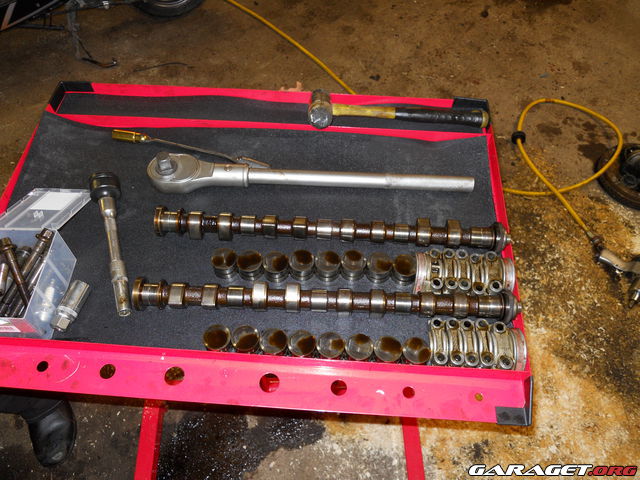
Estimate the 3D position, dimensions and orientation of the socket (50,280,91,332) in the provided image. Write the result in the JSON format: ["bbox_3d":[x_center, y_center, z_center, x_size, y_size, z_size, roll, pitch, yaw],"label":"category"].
[{"bbox_3d":[-0.281,0.074,0.584,0.022,0.022,0.055,10,58,6],"label":"socket"}]

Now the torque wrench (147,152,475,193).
[{"bbox_3d":[-0.015,-0.088,0.667,0.429,0.052,0.048,3,58,2],"label":"torque wrench"}]

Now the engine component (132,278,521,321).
[{"bbox_3d":[0.006,0.068,0.578,0.435,0.037,0.038,2,58,2],"label":"engine component"}]

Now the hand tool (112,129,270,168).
[{"bbox_3d":[-0.179,-0.125,0.710,0.231,0.019,0.025,12,59,7],"label":"hand tool"}]

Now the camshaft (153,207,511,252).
[{"bbox_3d":[0.013,-0.012,0.628,0.435,0.037,0.038,3,58,2],"label":"camshaft"}]

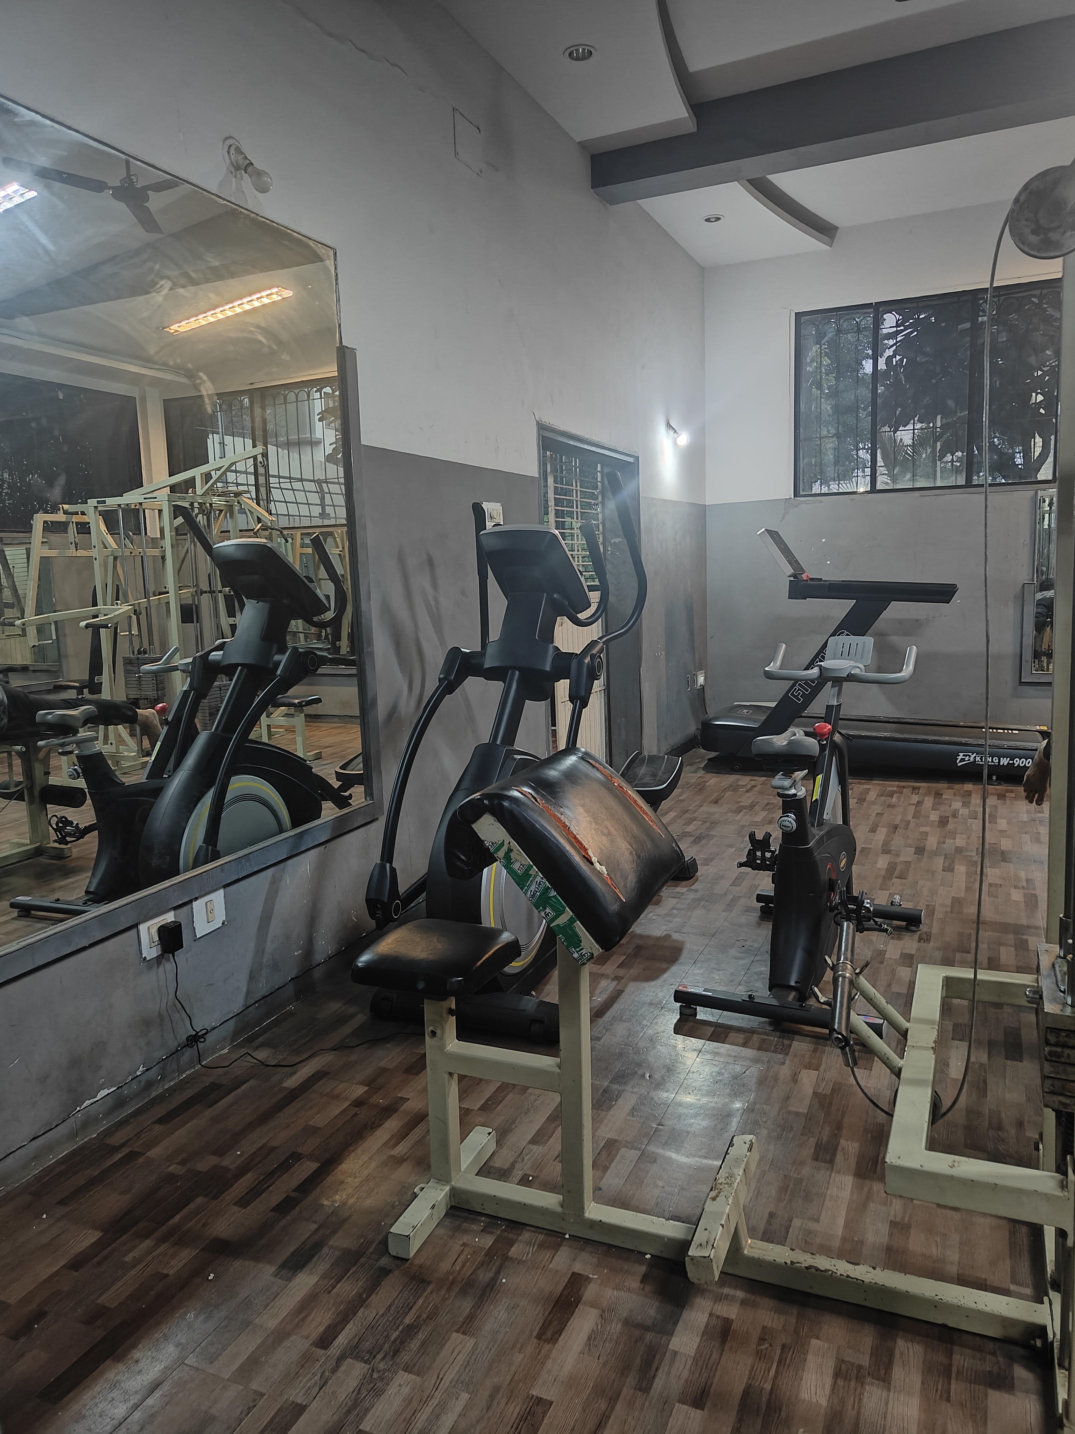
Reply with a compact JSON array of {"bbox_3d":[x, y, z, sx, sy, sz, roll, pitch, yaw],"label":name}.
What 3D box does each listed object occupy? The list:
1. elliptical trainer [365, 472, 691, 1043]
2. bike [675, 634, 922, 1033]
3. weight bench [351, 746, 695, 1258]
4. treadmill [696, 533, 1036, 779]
[{"bbox_3d":[0.061,-0.009,3.658,0.685,1.698,1.767,2,9,24],"label":"elliptical trainer"},{"bbox_3d":[0.914,0.314,3.303,0.626,1.112,1.132,2,9,24],"label":"bike"},{"bbox_3d":[-0.031,0.594,2.049,0.685,0.993,0.526,2,9,24],"label":"weight bench"},{"bbox_3d":[2.225,-0.456,6.555,2.194,1.579,0.874,2,9,24],"label":"treadmill"}]

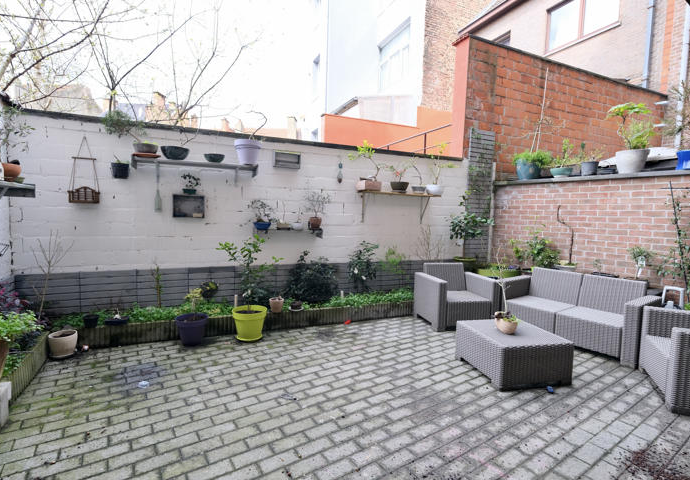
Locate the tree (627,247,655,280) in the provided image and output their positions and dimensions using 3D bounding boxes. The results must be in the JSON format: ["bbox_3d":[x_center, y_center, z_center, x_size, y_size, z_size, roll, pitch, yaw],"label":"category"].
[{"bbox_3d":[3.284,0.250,3.772,0.220,0.350,0.230,-2,5,-40],"label":"tree"}]

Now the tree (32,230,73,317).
[{"bbox_3d":[-2.752,0.325,3.199,0.260,0.790,0.250,0,4,-23],"label":"tree"}]

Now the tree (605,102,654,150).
[{"bbox_3d":[3.555,-1.412,4.249,0.390,0.540,0.430,-1,4,-39],"label":"tree"}]

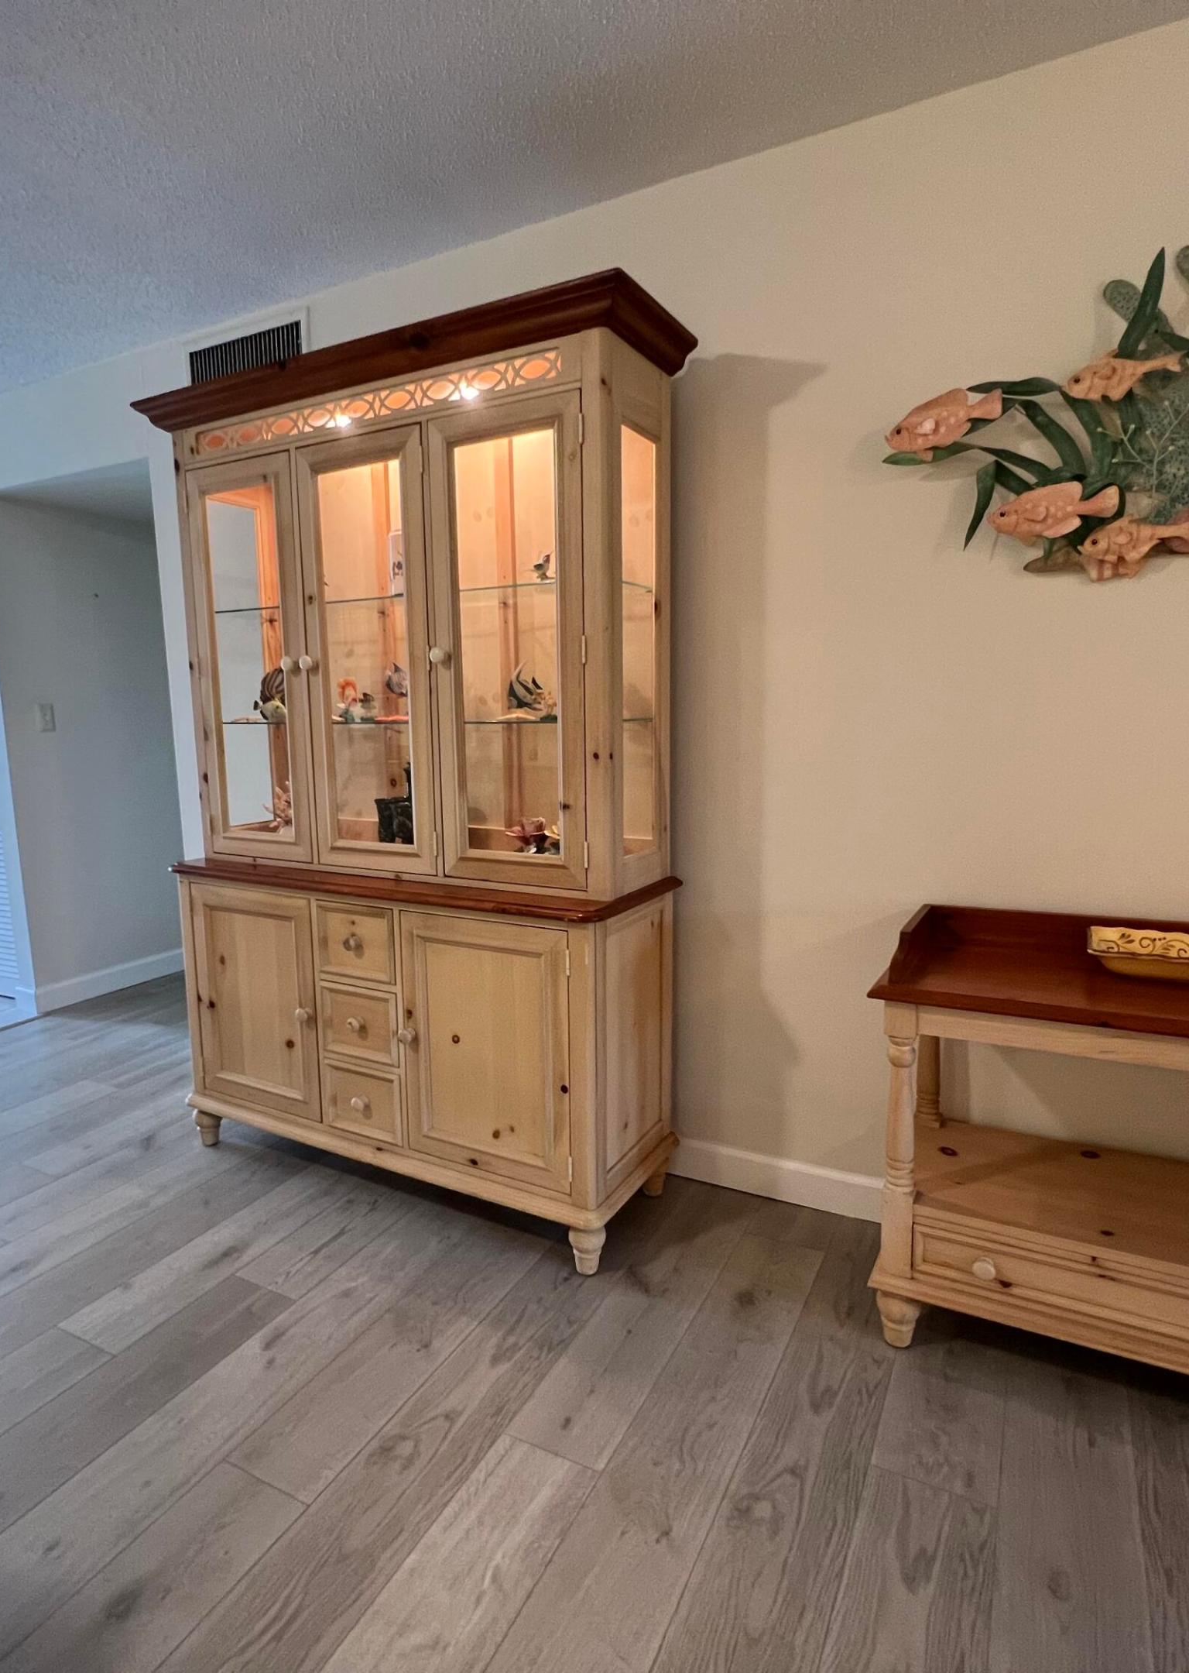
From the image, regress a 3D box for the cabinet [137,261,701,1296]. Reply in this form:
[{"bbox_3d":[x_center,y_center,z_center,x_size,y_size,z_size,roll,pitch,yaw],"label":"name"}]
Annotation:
[{"bbox_3d":[-0.474,-0.097,2.176,1.400,2.033,0.438,4,9,27],"label":"cabinet"}]

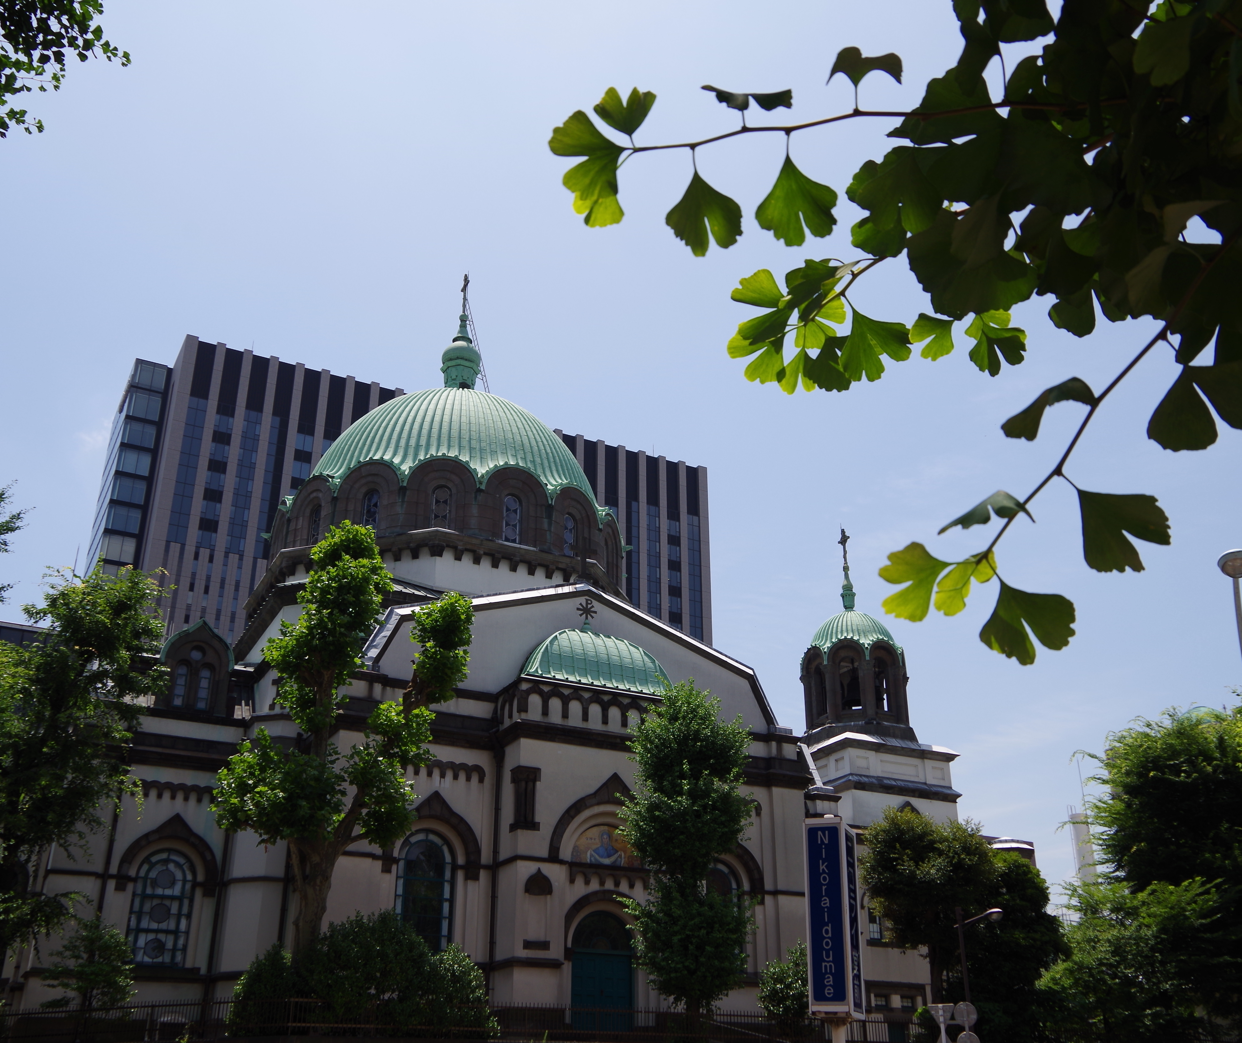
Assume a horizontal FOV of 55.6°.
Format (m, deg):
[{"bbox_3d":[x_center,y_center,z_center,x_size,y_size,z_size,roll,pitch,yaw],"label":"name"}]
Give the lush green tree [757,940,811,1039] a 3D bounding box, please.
[{"bbox_3d":[4.186,12.004,29.372,1.700,3.000,1.700,-3,-23,7],"label":"lush green tree"}]

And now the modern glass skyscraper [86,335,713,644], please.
[{"bbox_3d":[-34.154,32.458,186.543,98.700,102.000,29.000,12,-26,-27],"label":"modern glass skyscraper"}]

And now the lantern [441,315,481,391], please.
[{"bbox_3d":[-7.634,-8.168,56.551,1.800,4.100,1.800,14,-27,-30],"label":"lantern"}]

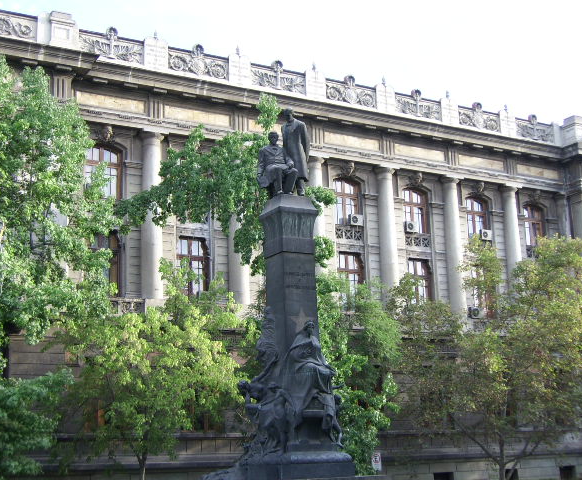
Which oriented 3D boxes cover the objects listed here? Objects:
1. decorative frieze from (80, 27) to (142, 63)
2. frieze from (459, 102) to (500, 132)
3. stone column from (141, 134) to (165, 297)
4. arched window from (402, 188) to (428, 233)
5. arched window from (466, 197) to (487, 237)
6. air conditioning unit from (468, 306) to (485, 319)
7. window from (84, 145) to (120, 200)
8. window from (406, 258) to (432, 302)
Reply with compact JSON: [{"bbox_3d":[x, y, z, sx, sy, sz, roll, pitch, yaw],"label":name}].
[{"bbox_3d":[-8.504,-9.430,48.483,3.255,1.651,0.256,6,-14,-31],"label":"decorative frieze"},{"bbox_3d":[11.950,-7.832,64.747,3.520,1.786,0.357,6,-15,-32],"label":"frieze"},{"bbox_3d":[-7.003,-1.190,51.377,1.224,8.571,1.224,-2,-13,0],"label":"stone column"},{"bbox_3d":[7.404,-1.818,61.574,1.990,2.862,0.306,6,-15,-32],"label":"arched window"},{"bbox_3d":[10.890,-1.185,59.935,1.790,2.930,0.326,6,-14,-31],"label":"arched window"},{"bbox_3d":[10.556,4.205,57.959,0.814,0.591,0.335,6,-14,-31],"label":"air conditioning unit"},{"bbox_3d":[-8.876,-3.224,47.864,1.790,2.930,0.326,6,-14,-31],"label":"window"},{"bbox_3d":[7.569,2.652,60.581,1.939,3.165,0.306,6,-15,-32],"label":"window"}]

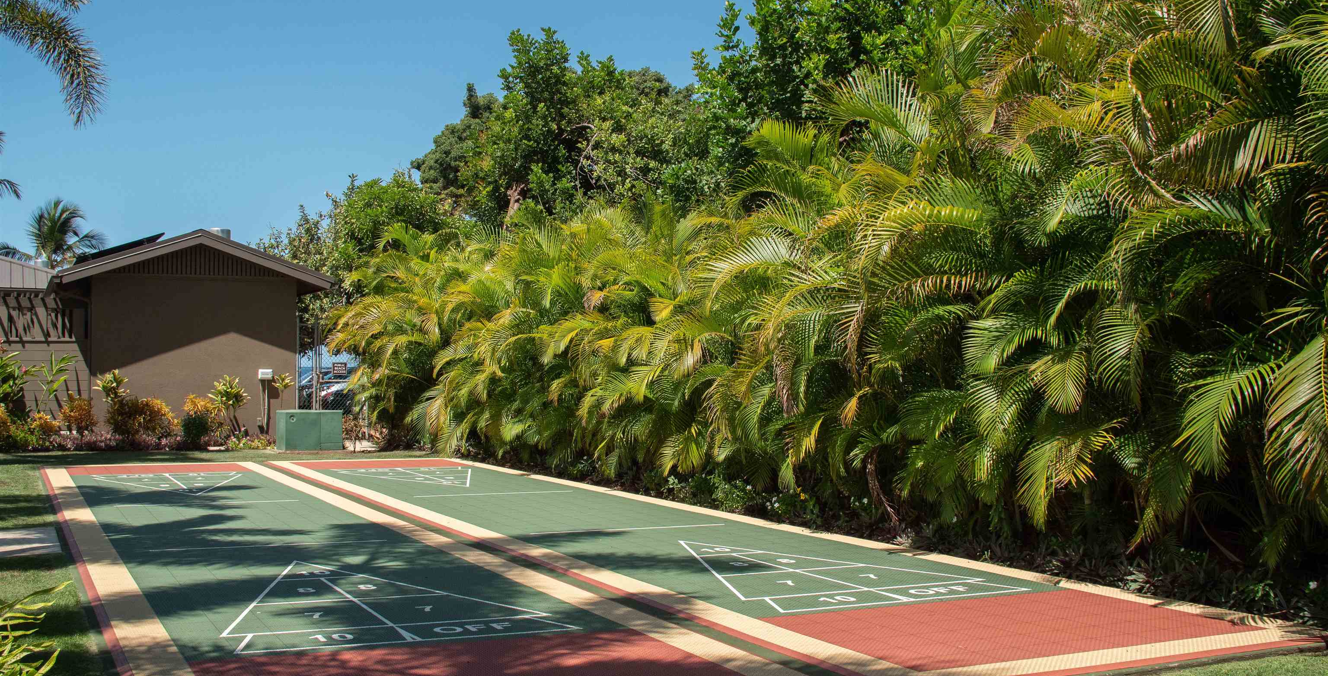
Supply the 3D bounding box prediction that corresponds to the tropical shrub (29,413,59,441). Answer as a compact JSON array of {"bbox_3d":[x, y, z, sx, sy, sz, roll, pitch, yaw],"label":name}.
[{"bbox_3d":[-11.142,1.631,24.813,0.494,0.521,0.500,1,-1,-26],"label":"tropical shrub"}]

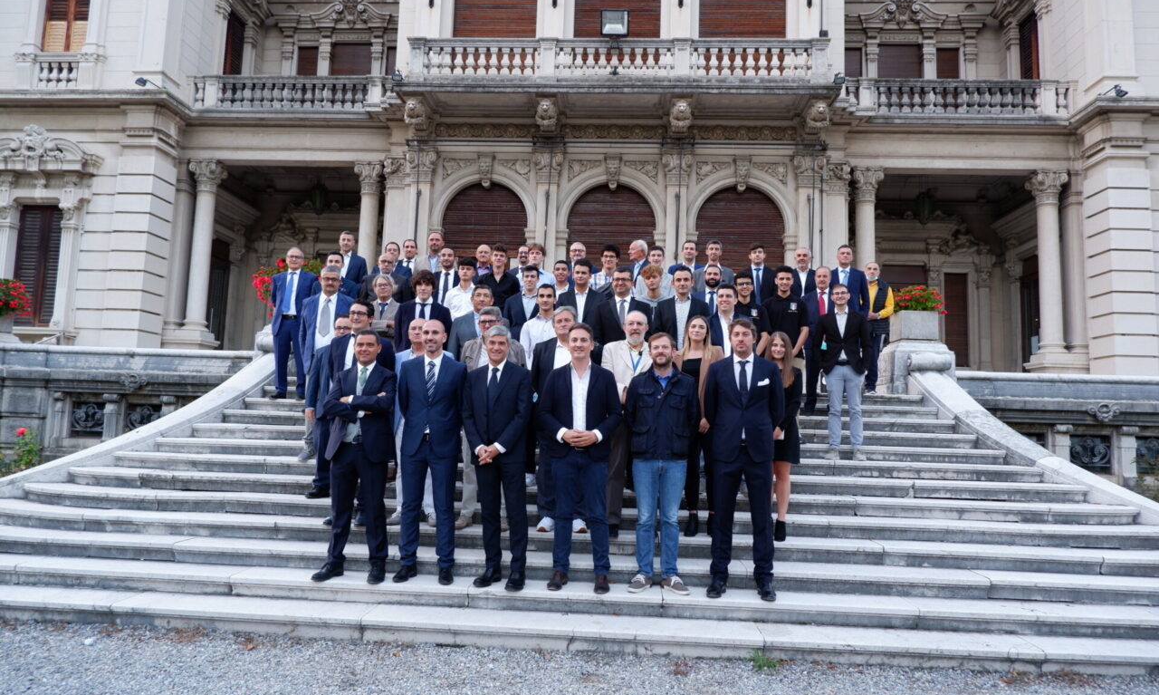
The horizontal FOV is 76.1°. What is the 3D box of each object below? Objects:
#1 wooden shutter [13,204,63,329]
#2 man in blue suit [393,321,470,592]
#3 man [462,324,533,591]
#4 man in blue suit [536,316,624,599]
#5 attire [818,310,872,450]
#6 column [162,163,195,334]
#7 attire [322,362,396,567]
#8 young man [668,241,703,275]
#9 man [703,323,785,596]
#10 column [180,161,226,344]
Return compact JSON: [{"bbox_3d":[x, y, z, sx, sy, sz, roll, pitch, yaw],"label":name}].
[{"bbox_3d":[-12.184,-1.831,16.701,1.050,2.780,0.180,2,-6,3],"label":"wooden shutter"},{"bbox_3d":[-1.043,0.701,5.275,0.510,1.825,0.370,2,-6,-1],"label":"man in blue suit"},{"bbox_3d":[-0.557,0.730,5.172,0.490,1.778,0.350,2,-6,0],"label":"man"},{"bbox_3d":[0.024,0.730,5.138,0.560,1.810,0.370,2,-6,2],"label":"man in blue suit"},{"bbox_3d":[2.513,0.301,7.000,0.500,1.389,0.300,0,-6,16],"label":"attire"},{"bbox_3d":[-9.494,-2.209,17.515,0.470,4.238,0.470,2,-6,3],"label":"column"},{"bbox_3d":[-1.559,0.820,5.307,0.540,1.436,0.400,2,-6,0],"label":"attire"},{"bbox_3d":[1.291,-0.393,8.974,0.490,1.839,0.320,1,-6,6],"label":"young man"},{"bbox_3d":[1.110,0.732,5.028,0.570,1.861,0.340,1,-6,9],"label":"man"},{"bbox_3d":[-8.932,-2.174,17.479,0.660,4.461,0.660,2,-6,3],"label":"column"}]

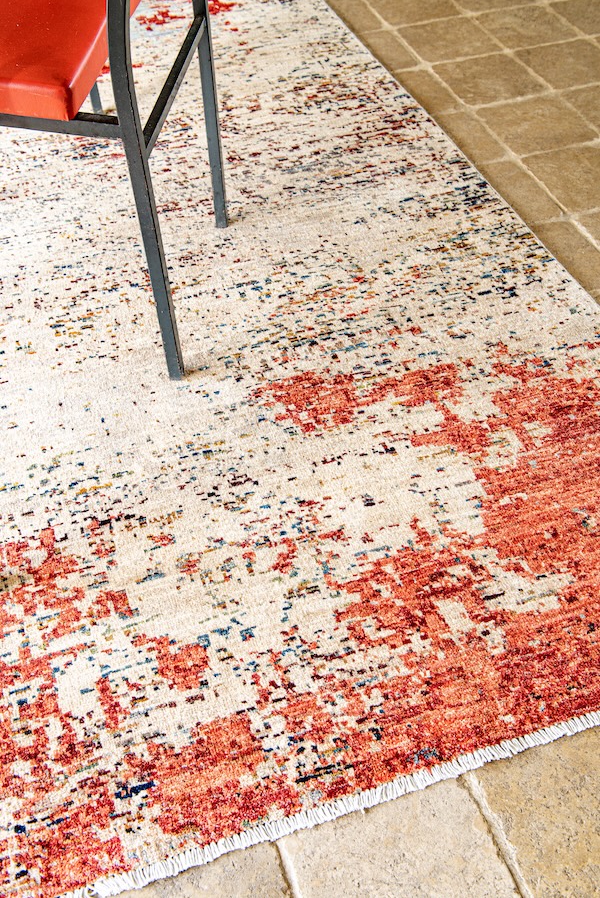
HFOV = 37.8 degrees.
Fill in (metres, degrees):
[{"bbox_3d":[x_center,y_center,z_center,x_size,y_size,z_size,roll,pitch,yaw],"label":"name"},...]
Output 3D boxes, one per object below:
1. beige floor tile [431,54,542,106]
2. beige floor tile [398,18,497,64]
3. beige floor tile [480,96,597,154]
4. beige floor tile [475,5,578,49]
[{"bbox_3d":[0.435,-0.851,2.028,0.192,0.012,0.203,-15,51,-12],"label":"beige floor tile"},{"bbox_3d":[0.365,-1.004,2.158,0.189,0.012,0.199,-15,51,-12],"label":"beige floor tile"},{"bbox_3d":[0.509,-0.699,1.899,0.189,0.012,0.201,-15,51,-12],"label":"beige floor tile"},{"bbox_3d":[0.566,-1.057,2.202,0.195,0.012,0.197,-15,51,-12],"label":"beige floor tile"}]

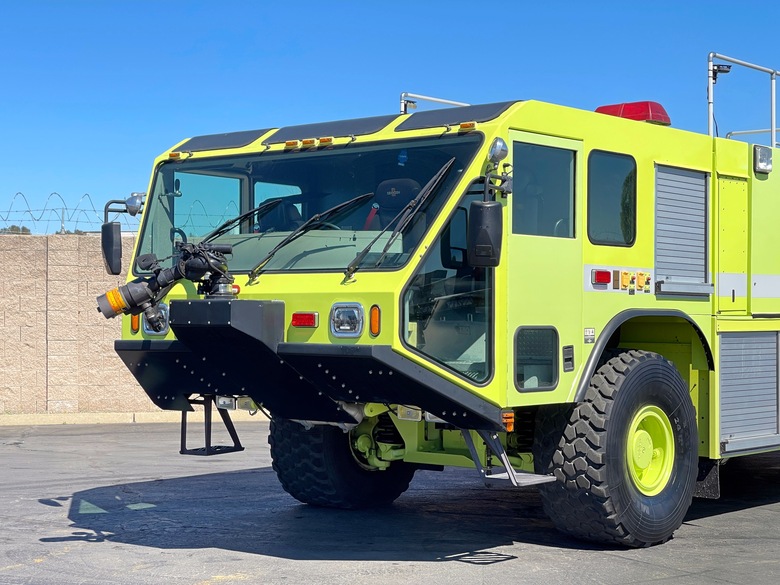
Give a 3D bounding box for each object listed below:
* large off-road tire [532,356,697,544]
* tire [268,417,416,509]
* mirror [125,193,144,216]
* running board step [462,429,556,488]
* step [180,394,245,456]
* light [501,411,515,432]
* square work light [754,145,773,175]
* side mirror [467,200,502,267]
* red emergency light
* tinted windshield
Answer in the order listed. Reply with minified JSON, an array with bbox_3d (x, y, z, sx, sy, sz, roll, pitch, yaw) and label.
[{"bbox_3d":[1.650,1.096,10.168,0.580,1.345,1.360,-1,-1,40],"label":"large off-road tire"},{"bbox_3d":[-0.366,1.117,11.879,0.580,1.345,1.360,-1,-1,40],"label":"tire"},{"bbox_3d":[-1.883,-0.641,10.630,0.100,0.165,0.150,1,-1,-30],"label":"mirror"},{"bbox_3d":[0.742,0.965,9.045,0.420,0.450,0.550,-1,-1,40],"label":"running board step"},{"bbox_3d":[-1.331,0.986,10.806,0.420,0.450,0.550,-1,-1,40],"label":"step"},{"bbox_3d":[0.695,0.779,8.690,0.055,0.125,0.090,-1,-1,40],"label":"light"},{"bbox_3d":[2.850,-1.021,11.096,0.075,0.200,0.210,-1,-1,40],"label":"square work light"},{"bbox_3d":[0.555,-0.343,8.353,0.200,0.390,0.110,0,-1,20],"label":"side mirror"},{"bbox_3d":[1.748,-1.305,10.605,0.540,0.180,0.290,-1,-1,40],"label":"red emergency light"},{"bbox_3d":[-0.713,-0.541,9.451,2.950,0.965,0.060,-1,-29,40],"label":"tinted windshield"}]

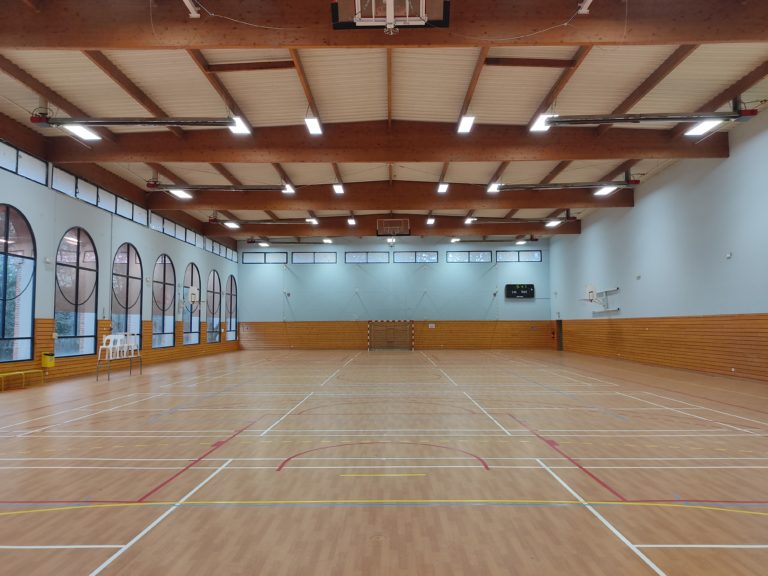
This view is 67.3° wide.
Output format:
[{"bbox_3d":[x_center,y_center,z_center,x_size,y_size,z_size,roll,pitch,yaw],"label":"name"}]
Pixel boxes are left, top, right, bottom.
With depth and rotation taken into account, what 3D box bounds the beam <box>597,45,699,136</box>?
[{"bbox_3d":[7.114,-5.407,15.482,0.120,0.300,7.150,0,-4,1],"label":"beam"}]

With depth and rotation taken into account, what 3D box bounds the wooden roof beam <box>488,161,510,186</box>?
[{"bbox_3d":[4.837,-4.977,22.956,0.119,0.258,7.675,0,-4,1],"label":"wooden roof beam"}]

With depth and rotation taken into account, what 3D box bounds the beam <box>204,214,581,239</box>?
[{"bbox_3d":[0.438,-3.771,34.693,22.640,1.370,0.179,0,-4,1],"label":"beam"}]

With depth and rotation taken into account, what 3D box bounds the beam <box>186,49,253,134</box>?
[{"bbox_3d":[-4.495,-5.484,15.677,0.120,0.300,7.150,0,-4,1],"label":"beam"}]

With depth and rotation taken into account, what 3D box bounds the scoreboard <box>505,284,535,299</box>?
[{"bbox_3d":[9.786,0.251,41.522,2.040,0.970,0.120,0,-4,1],"label":"scoreboard"}]

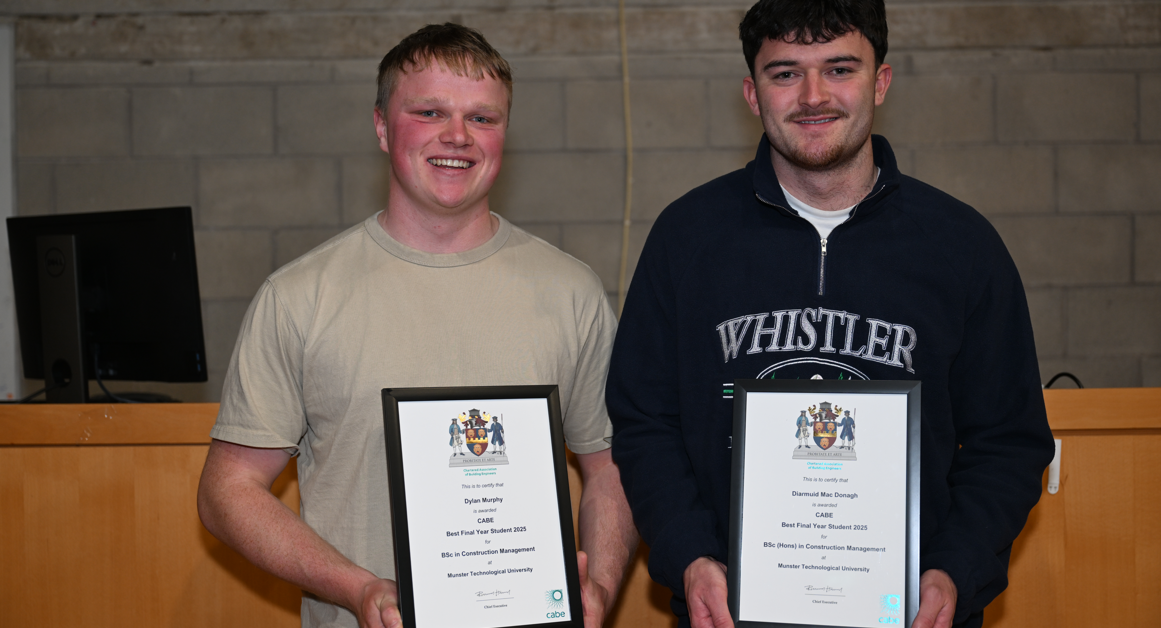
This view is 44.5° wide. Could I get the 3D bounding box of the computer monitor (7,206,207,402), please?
[{"bbox_3d":[-0.900,-0.012,2.650,0.525,0.365,0.185,0,2,33],"label":"computer monitor"}]

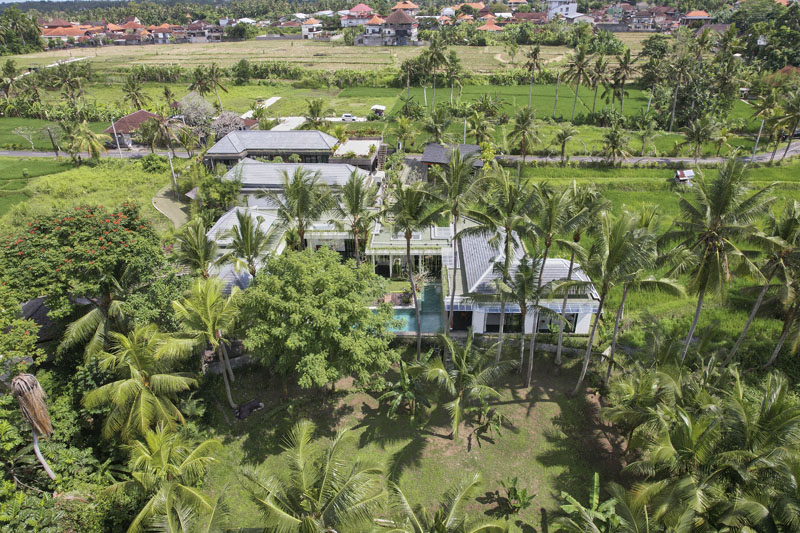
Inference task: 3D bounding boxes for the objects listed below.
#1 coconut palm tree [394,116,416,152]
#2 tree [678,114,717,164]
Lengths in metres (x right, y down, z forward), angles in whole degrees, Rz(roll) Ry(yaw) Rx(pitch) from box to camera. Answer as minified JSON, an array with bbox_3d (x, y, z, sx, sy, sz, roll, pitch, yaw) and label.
[{"bbox_3d":[1.150,-27.660,101.760,5.000,7.500,5.000,0,29,0],"label":"coconut palm tree"},{"bbox_3d":[51.861,-21.959,84.532,6.200,8.500,6.200,-1,29,0],"label":"tree"}]

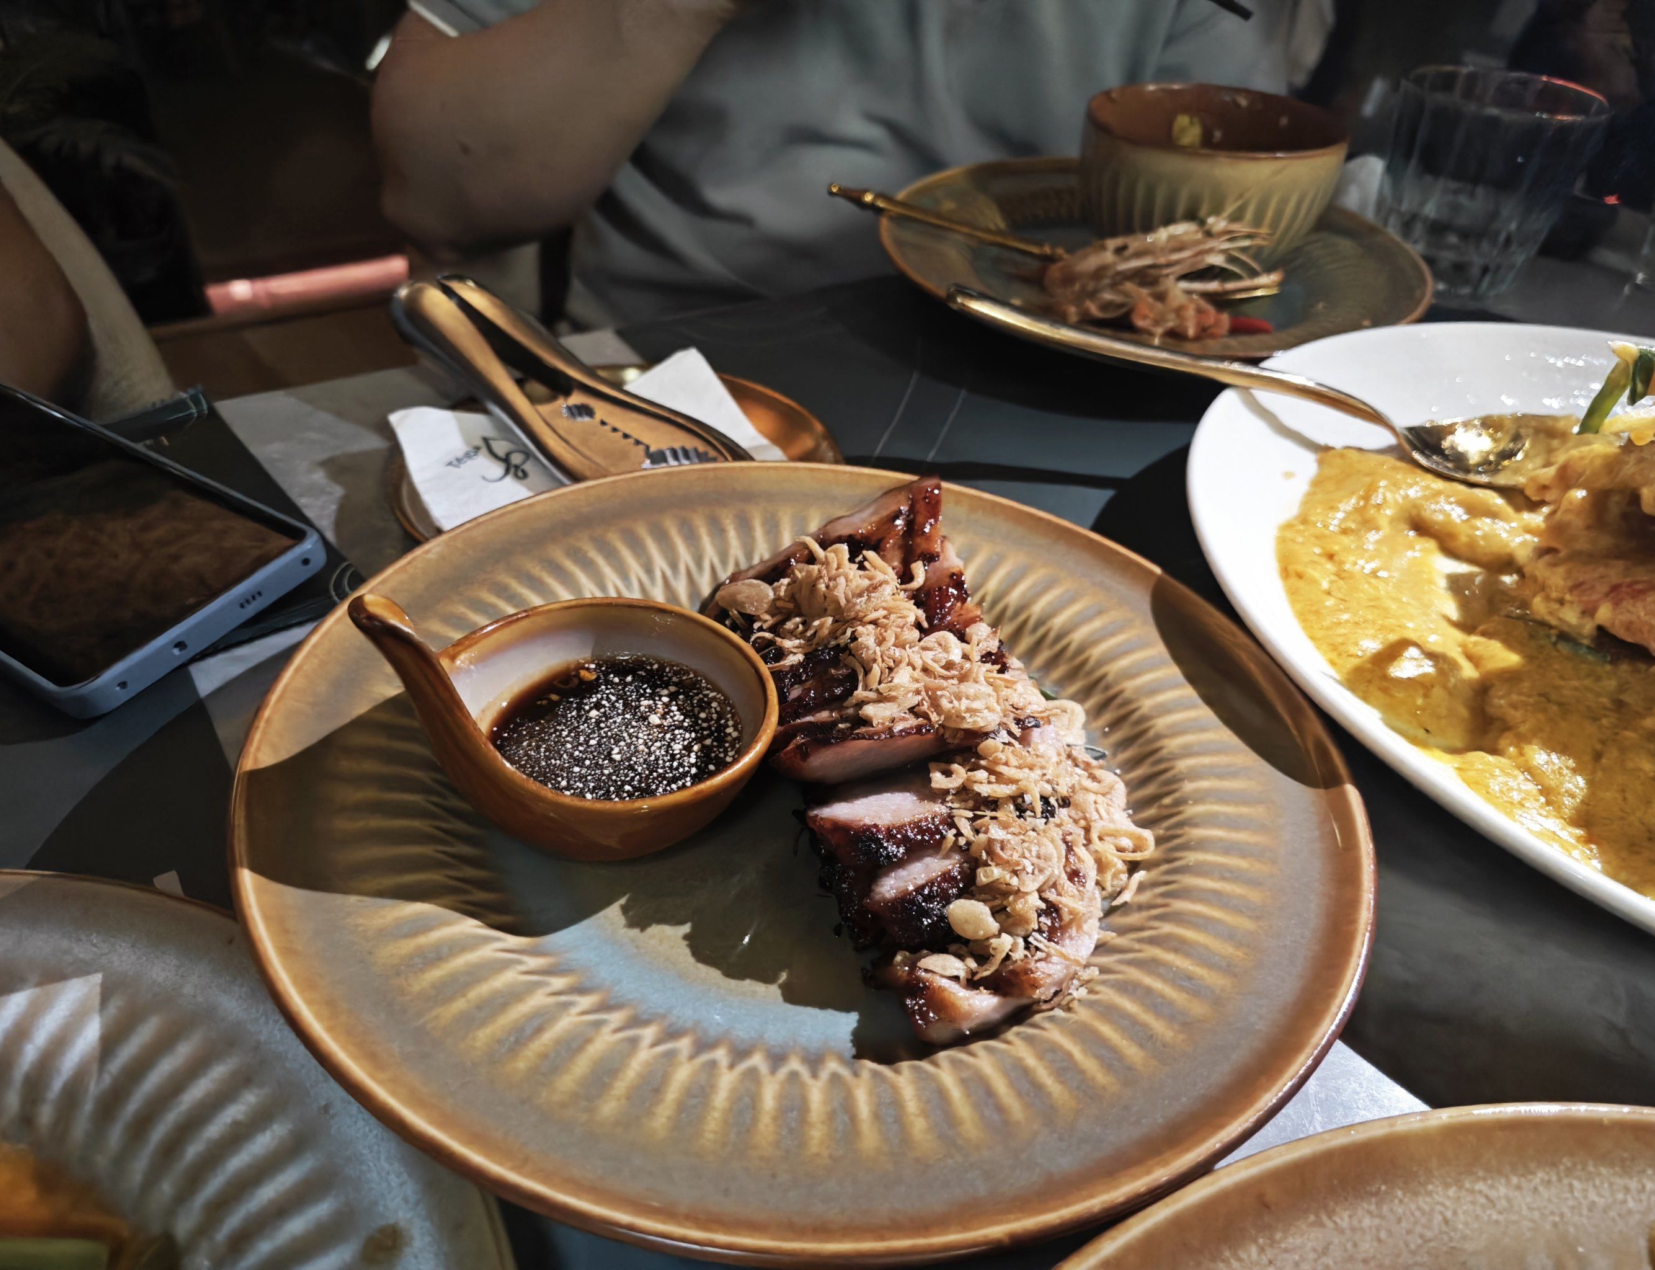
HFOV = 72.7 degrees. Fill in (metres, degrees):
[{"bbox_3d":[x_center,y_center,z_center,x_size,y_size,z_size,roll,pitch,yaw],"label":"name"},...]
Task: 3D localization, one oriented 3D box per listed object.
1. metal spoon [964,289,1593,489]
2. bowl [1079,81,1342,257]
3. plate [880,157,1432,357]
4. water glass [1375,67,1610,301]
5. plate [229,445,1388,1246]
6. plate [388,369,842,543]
[{"bbox_3d":[0.149,-0.092,0.395,0.219,0.028,0.043,20,43,10],"label":"metal spoon"},{"bbox_3d":[0.183,-0.222,0.551,0.118,0.058,0.118,2,40,0],"label":"bowl"},{"bbox_3d":[0.148,-0.175,0.531,0.248,0.028,0.248,1,40,-1],"label":"plate"},{"bbox_3d":[0.304,-0.211,0.533,0.083,0.087,0.083,2,40,0],"label":"water glass"},{"bbox_3d":[-0.003,0.028,0.265,0.243,0.028,0.243,5,36,0],"label":"plate"},{"bbox_3d":[-0.069,-0.049,0.378,0.144,0.020,0.144,1,40,-1],"label":"plate"}]

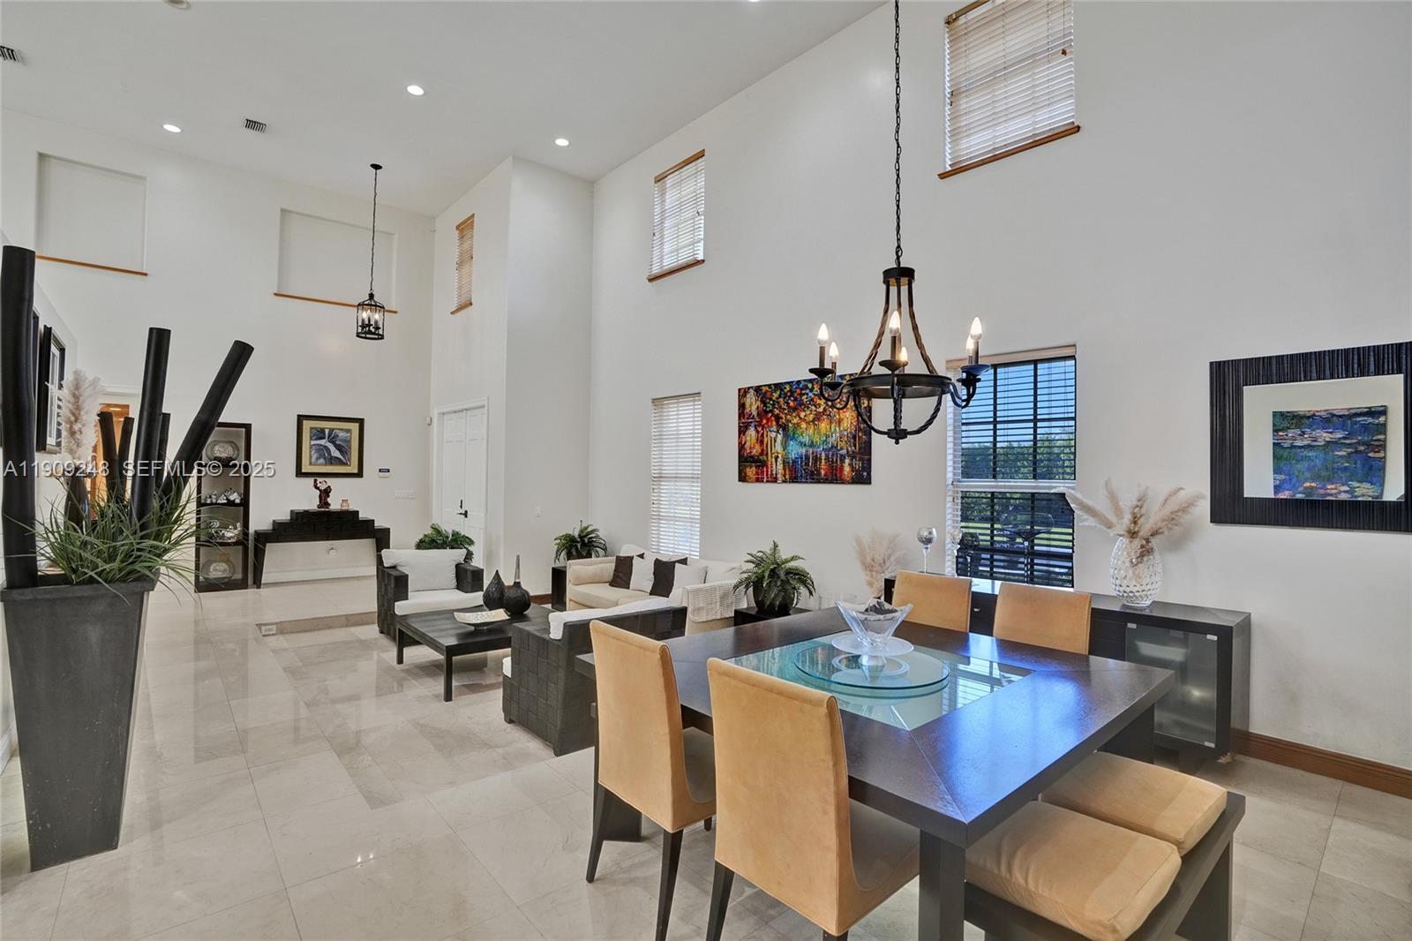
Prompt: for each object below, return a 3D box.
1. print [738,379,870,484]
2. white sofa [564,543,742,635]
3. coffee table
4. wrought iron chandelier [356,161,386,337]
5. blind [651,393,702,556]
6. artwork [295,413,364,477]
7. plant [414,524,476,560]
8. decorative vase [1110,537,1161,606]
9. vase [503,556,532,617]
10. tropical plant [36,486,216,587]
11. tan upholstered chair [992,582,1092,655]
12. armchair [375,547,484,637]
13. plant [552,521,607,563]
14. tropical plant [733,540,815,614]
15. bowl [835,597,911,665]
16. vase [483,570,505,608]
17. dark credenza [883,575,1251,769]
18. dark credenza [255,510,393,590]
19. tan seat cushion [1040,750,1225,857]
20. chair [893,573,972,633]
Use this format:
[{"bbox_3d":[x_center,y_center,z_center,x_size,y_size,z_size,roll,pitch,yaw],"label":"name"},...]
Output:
[{"bbox_3d":[0.876,-0.359,6.047,0.040,0.967,1.643,1,-1,-41],"label":"print"},{"bbox_3d":[-0.556,1.326,6.734,0.940,0.800,2.100,1,-1,-41],"label":"white sofa"},{"bbox_3d":[-1.838,1.493,5.365,1.182,0.402,1.128,1,-1,-41],"label":"coffee table"},{"bbox_3d":[-4.362,-2.871,8.238,0.370,2.290,0.370,1,-1,-41],"label":"wrought iron chandelier"},{"bbox_3d":[-0.349,0.093,7.350,0.070,1.920,0.915,1,-1,-41],"label":"blind"},{"bbox_3d":[-5.345,-0.332,8.961,0.834,0.858,0.040,1,-1,-41],"label":"artwork"},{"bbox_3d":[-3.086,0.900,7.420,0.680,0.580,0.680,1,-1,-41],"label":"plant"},{"bbox_3d":[2.584,0.606,3.766,0.270,0.394,0.270,1,-1,-41],"label":"decorative vase"},{"bbox_3d":[-1.704,1.026,5.697,0.235,0.540,0.235,1,-1,-41],"label":"vase"},{"bbox_3d":[-2.430,0.279,2.600,0.580,0.410,0.560,1,-1,-41],"label":"tropical plant"},{"bbox_3d":[1.494,1.083,2.929,0.560,1.012,0.440,1,-1,-41],"label":"tan upholstered chair"},{"bbox_3d":[-2.853,1.284,6.604,0.900,0.830,0.820,1,-1,-41],"label":"armchair"},{"bbox_3d":[-1.581,0.891,7.920,0.660,0.540,0.660,1,0,0],"label":"plant"},{"bbox_3d":[0.617,0.940,5.561,0.700,0.650,0.700,1,0,0],"label":"tropical plant"},{"bbox_3d":[0.674,0.660,2.520,0.320,0.225,0.320,1,0,15],"label":"bowl"},{"bbox_3d":[-1.969,1.123,5.929,0.260,0.390,0.260,1,-1,-41],"label":"vase"},{"bbox_3d":[2.210,1.204,4.114,0.502,0.806,2.009,1,-1,-41],"label":"dark credenza"},{"bbox_3d":[-5.317,1.037,8.758,1.620,1.000,0.390,1,-1,-41],"label":"dark credenza"},{"bbox_3d":[1.402,1.100,2.123,0.470,0.075,0.470,1,-1,-41],"label":"tan seat cushion"},{"bbox_3d":[1.059,1.078,3.346,0.620,0.980,0.450,1,-1,-41],"label":"chair"}]

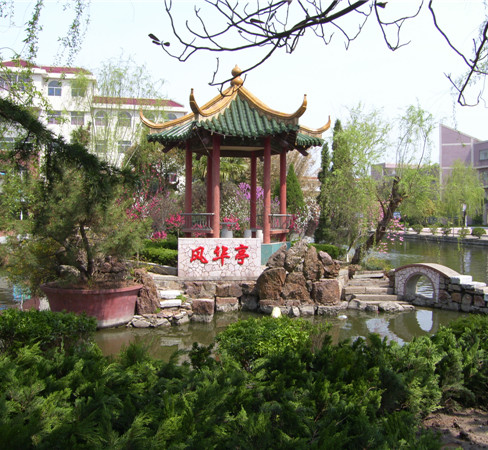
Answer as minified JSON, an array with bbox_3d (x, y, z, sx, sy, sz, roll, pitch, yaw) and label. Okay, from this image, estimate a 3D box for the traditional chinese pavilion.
[{"bbox_3d":[-0.243,-2.556,17.452,6.790,6.410,6.040,0,1,-8],"label":"traditional chinese pavilion"}]

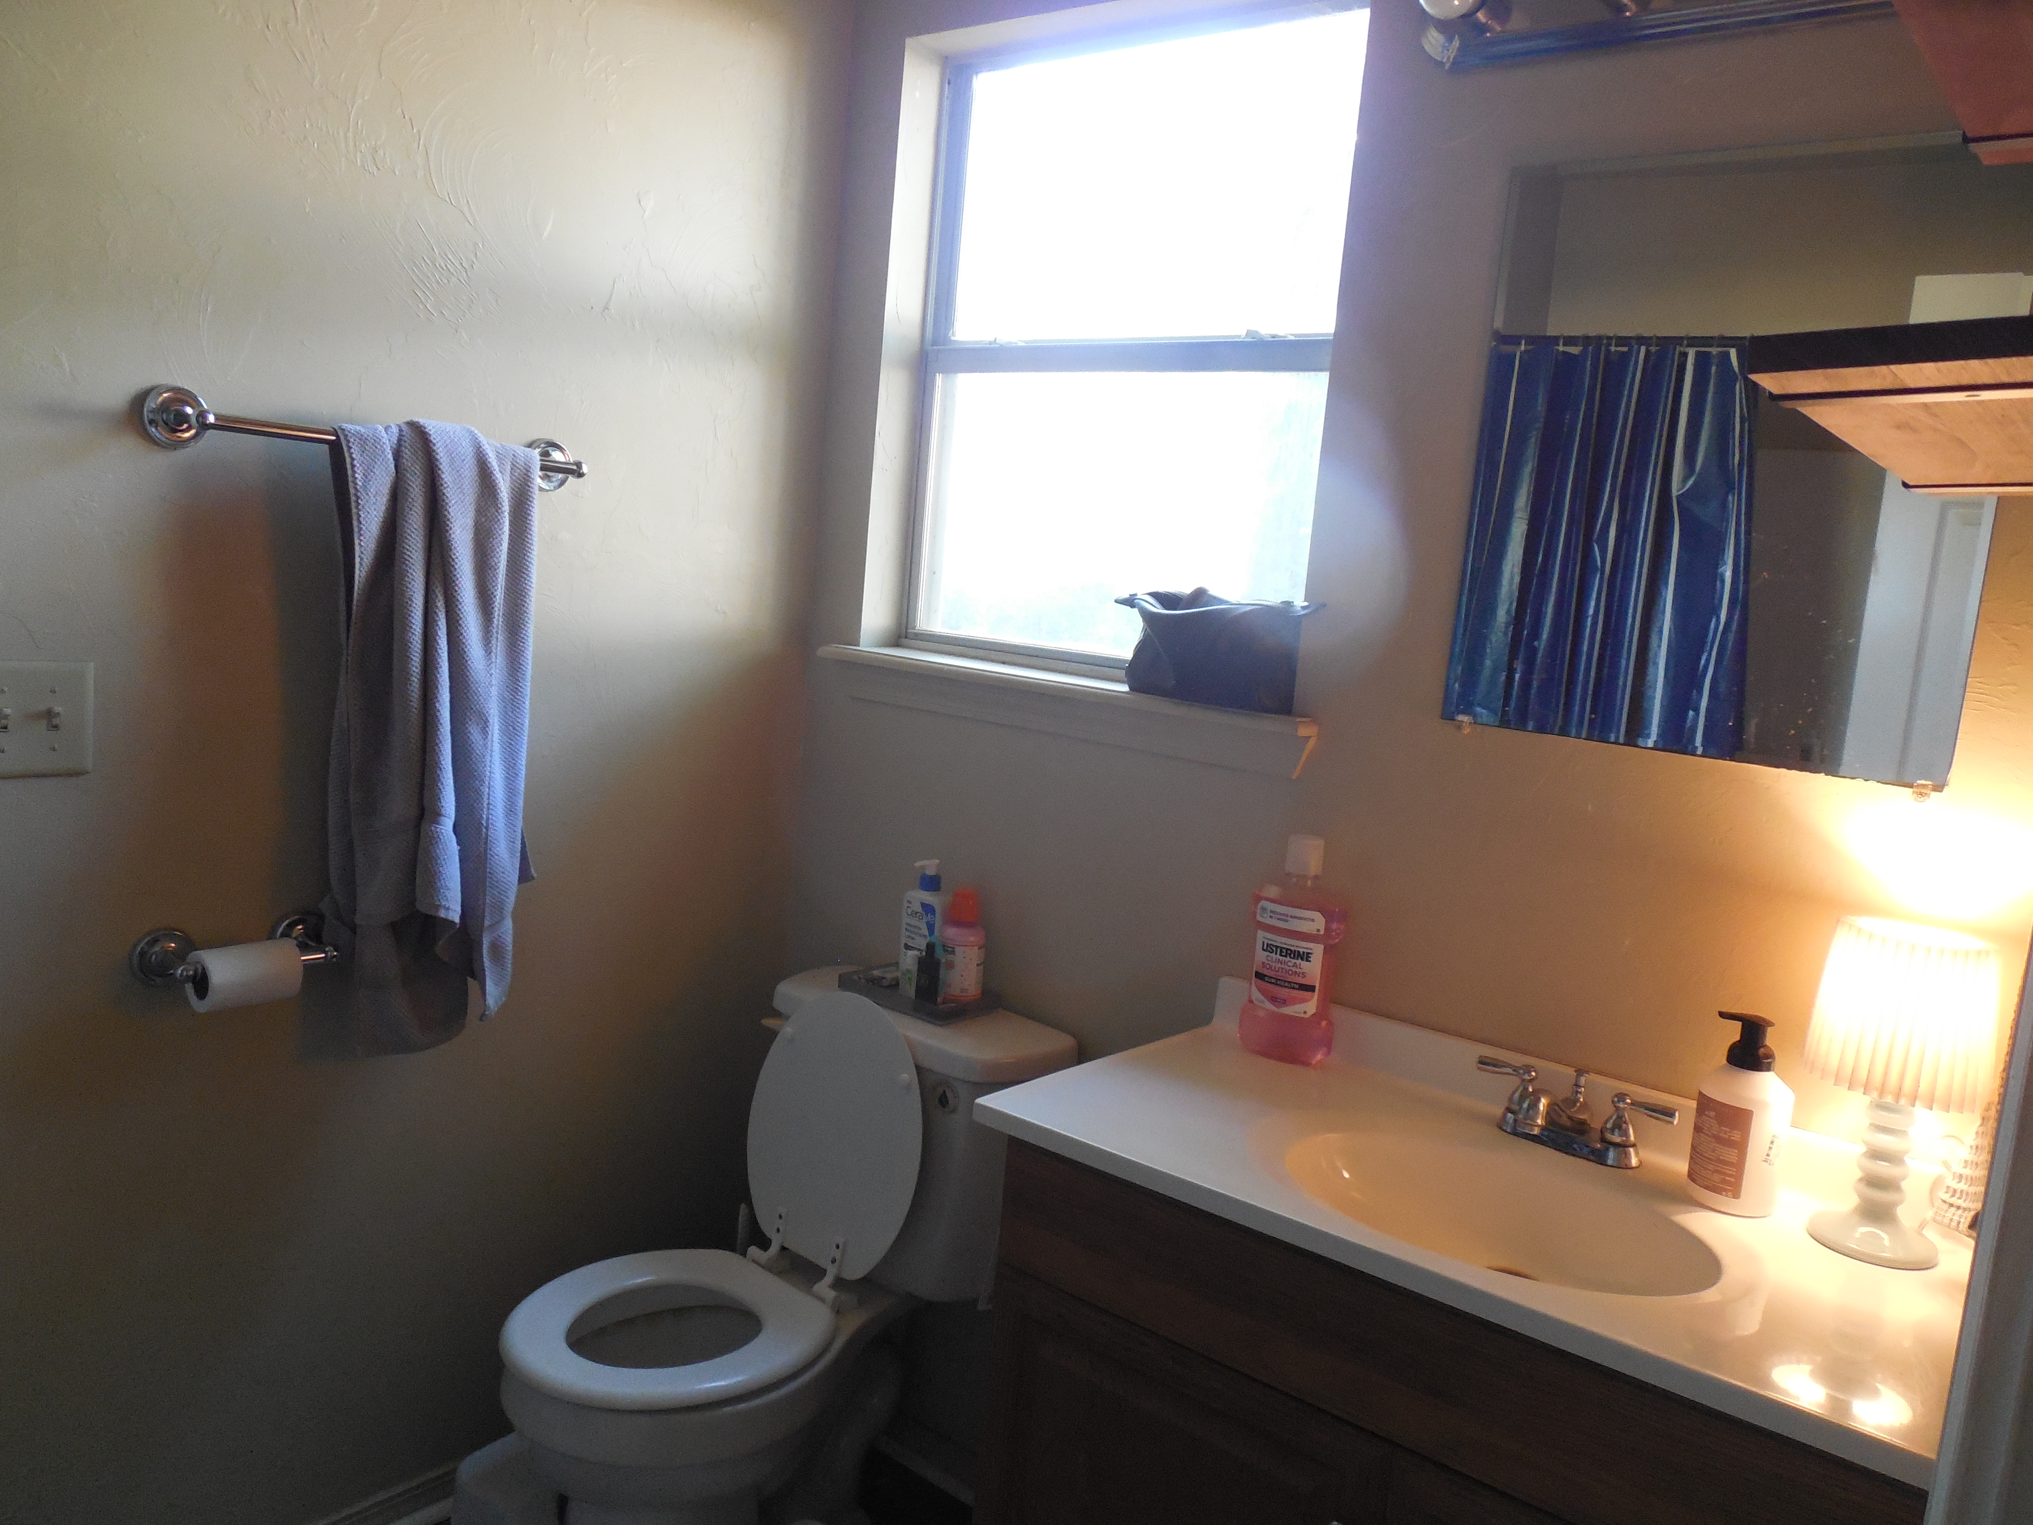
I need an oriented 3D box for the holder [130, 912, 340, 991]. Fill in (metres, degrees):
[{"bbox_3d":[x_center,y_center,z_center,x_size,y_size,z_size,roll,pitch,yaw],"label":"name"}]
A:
[{"bbox_3d":[-0.865,0.219,1.660,0.086,0.069,0.226,11,9,37],"label":"holder"}]

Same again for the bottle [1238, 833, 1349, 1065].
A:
[{"bbox_3d":[0.343,0.223,1.780,0.100,0.266,0.068,10,9,32],"label":"bottle"}]

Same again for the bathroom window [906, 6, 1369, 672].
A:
[{"bbox_3d":[0.169,-0.571,2.075,0.736,0.879,0.070,11,9,37],"label":"bathroom window"}]

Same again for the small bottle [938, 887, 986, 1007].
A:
[{"bbox_3d":[-0.073,0.258,2.086,0.063,0.160,0.063,5,7,-1],"label":"small bottle"}]

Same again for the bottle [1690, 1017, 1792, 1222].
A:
[{"bbox_3d":[0.715,0.338,1.437,0.084,0.196,0.084,10,9,34],"label":"bottle"}]

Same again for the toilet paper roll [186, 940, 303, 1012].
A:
[{"bbox_3d":[-0.853,0.237,1.630,0.067,0.067,0.100,11,9,37],"label":"toilet paper roll"}]

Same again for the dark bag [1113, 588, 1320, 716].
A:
[{"bbox_3d":[0.258,-0.153,1.908,0.295,0.146,0.100,11,9,37],"label":"dark bag"}]

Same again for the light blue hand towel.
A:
[{"bbox_3d":[-0.700,-0.014,1.762,0.090,0.748,0.270,11,9,37],"label":"light blue hand towel"}]

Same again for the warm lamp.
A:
[{"bbox_3d":[0.821,0.303,1.365,0.153,0.302,0.153,11,9,37],"label":"warm lamp"}]

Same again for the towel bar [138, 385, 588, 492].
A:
[{"bbox_3d":[-0.717,-0.370,1.707,0.086,0.067,0.532,11,9,37],"label":"towel bar"}]

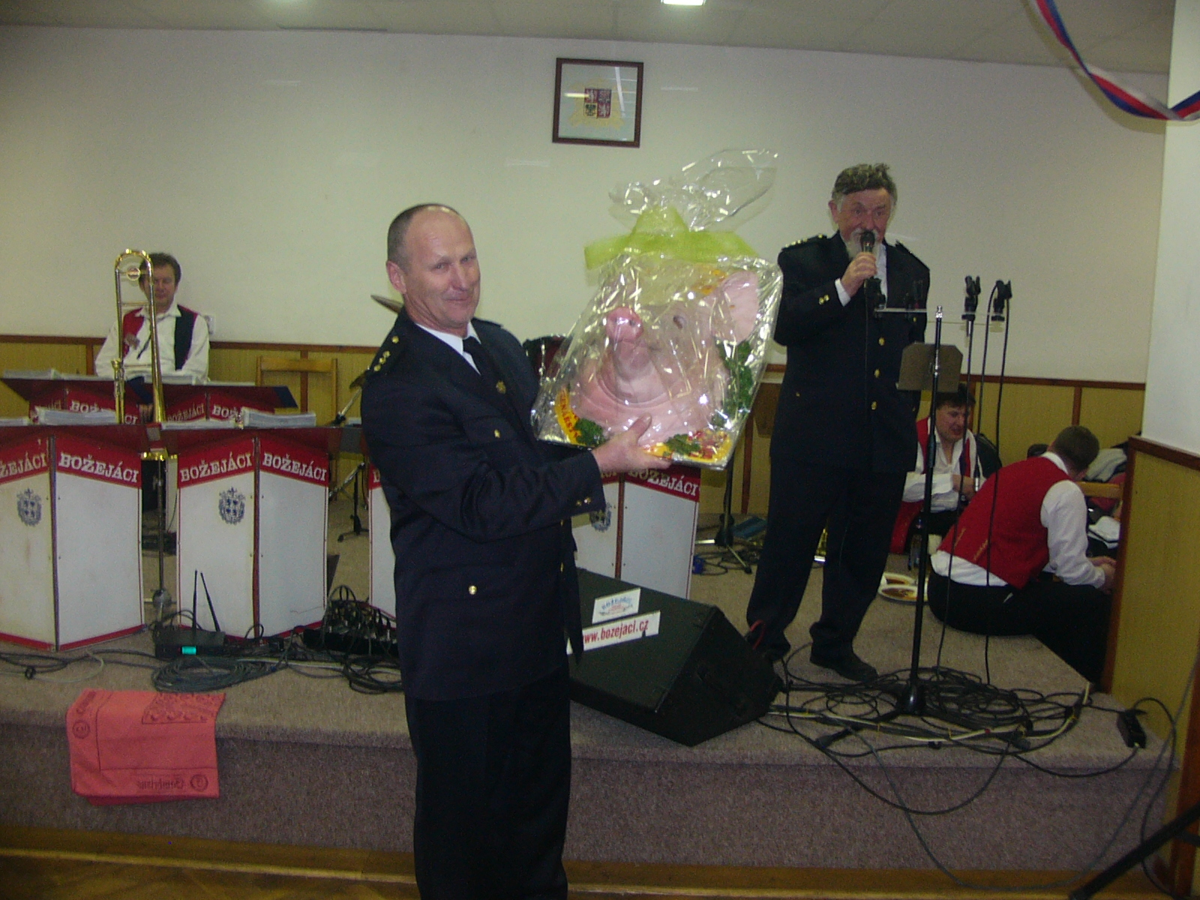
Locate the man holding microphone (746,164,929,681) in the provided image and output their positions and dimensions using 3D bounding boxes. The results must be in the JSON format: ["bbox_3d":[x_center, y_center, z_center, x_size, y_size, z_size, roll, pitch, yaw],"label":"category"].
[{"bbox_3d":[0.836,-0.099,4.223,0.570,1.770,0.460,-1,8,-25],"label":"man holding microphone"}]

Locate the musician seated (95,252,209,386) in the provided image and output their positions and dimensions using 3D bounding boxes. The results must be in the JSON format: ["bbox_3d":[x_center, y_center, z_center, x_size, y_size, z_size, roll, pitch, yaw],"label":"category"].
[{"bbox_3d":[-2.201,-0.281,6.083,0.570,1.400,0.800,1,7,-12],"label":"musician seated"}]

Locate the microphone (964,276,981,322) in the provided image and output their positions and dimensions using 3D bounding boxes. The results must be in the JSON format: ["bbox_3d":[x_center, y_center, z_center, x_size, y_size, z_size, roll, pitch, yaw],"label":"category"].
[{"bbox_3d":[1.142,-0.462,3.717,0.054,0.142,0.065,2,7,0],"label":"microphone"}]

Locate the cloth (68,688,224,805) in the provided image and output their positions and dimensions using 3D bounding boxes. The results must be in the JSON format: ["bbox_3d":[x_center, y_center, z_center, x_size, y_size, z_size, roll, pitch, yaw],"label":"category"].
[{"bbox_3d":[-1.323,0.881,3.583,0.430,0.240,0.310,2,7,0],"label":"cloth"}]

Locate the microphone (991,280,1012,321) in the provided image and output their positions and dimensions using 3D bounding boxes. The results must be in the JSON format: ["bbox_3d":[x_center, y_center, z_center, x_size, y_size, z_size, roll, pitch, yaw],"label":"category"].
[{"bbox_3d":[1.231,-0.455,3.719,0.063,0.128,0.065,2,7,0],"label":"microphone"}]

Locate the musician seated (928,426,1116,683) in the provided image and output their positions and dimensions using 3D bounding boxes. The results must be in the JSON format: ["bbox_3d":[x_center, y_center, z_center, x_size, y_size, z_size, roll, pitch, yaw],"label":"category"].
[{"bbox_3d":[1.767,0.450,5.056,0.850,1.120,0.580,-2,8,-30],"label":"musician seated"}]

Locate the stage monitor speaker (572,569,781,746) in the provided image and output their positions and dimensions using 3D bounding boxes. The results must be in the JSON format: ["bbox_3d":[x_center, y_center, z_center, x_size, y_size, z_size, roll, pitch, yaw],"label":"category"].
[{"bbox_3d":[0.122,0.609,3.803,0.680,0.405,0.630,9,10,42],"label":"stage monitor speaker"}]

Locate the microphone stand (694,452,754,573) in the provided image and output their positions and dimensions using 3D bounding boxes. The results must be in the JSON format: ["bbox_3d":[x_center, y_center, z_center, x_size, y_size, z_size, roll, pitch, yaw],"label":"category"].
[{"bbox_3d":[0.665,-0.083,5.968,0.550,1.300,0.550,2,7,0],"label":"microphone stand"}]

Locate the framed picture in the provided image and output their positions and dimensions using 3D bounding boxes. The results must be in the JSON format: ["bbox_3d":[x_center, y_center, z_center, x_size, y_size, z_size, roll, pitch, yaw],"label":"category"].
[{"bbox_3d":[-0.010,-2.031,7.104,0.520,0.515,0.030,2,7,0],"label":"framed picture"}]

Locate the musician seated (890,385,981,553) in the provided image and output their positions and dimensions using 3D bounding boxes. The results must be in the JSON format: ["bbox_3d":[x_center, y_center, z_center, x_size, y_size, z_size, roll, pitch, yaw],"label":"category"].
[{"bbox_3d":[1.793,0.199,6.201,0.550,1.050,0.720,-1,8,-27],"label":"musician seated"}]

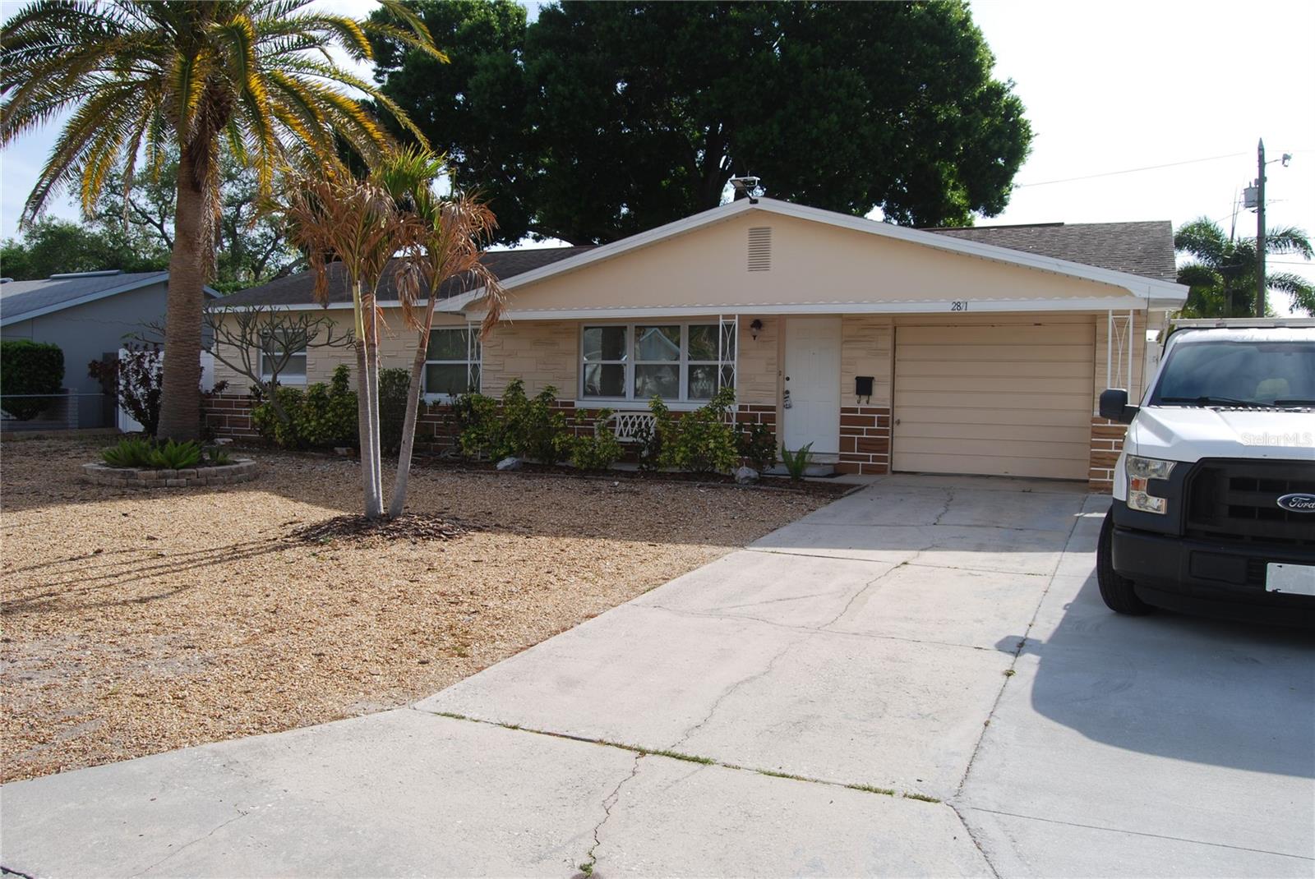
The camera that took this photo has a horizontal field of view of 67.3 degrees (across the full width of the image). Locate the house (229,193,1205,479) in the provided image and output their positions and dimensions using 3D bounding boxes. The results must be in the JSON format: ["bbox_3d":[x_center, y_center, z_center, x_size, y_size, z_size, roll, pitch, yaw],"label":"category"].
[{"bbox_3d":[0.102,-1.858,19.466,17.900,4.000,9.000,2,5,25],"label":"house"}]

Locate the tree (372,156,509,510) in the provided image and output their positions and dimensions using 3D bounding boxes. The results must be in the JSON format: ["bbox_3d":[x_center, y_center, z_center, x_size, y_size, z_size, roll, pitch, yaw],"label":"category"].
[{"bbox_3d":[-2.378,-1.158,10.750,1.450,4.000,1.400,0,4,0],"label":"tree"}]

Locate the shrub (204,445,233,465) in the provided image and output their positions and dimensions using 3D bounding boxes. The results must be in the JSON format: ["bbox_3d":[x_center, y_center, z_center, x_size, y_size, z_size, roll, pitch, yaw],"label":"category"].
[{"bbox_3d":[-6.533,0.229,14.700,0.450,0.300,0.430,0,4,0],"label":"shrub"}]

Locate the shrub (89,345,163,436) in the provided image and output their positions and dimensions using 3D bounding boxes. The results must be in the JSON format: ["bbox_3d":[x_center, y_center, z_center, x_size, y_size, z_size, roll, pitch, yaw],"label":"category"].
[{"bbox_3d":[-11.085,-0.980,20.700,1.650,1.950,1.500,0,4,0],"label":"shrub"}]

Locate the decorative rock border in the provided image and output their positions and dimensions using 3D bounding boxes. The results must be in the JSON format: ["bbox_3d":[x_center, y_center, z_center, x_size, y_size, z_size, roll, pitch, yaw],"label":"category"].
[{"bbox_3d":[-7.200,0.434,14.546,2.600,0.220,2.500,0,4,0],"label":"decorative rock border"}]

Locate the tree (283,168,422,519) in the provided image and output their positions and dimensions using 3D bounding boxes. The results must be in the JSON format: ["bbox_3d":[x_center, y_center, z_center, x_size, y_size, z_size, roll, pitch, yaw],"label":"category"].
[{"bbox_3d":[-3.317,-1.040,10.750,1.500,3.800,1.450,0,4,0],"label":"tree"}]

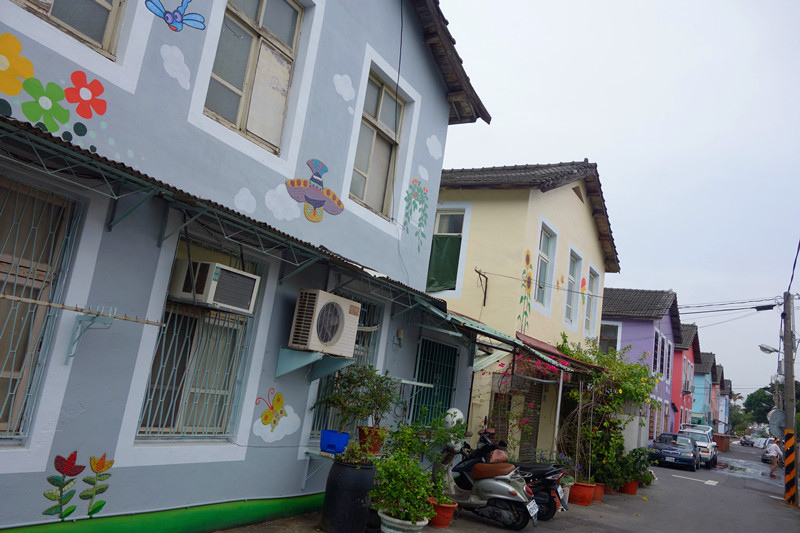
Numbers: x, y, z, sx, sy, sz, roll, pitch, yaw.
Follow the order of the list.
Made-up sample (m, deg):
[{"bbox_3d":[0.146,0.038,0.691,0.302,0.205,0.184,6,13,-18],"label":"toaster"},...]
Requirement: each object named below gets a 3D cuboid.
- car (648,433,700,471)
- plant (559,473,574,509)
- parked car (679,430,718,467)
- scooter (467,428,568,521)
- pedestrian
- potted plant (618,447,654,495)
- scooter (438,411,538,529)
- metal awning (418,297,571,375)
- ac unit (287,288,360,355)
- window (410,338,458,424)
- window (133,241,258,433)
[{"bbox_3d":[11.417,7.542,25.603,1.690,1.360,4.300,1,-13,31],"label":"car"},{"bbox_3d":[2.897,3.881,10.838,0.280,0.540,0.280,1,-13,31],"label":"plant"},{"bbox_3d":[13.766,8.533,29.374,1.680,1.460,4.300,1,-13,31],"label":"parked car"},{"bbox_3d":[1.690,3.170,9.584,1.820,1.150,0.700,1,-13,31],"label":"scooter"},{"bbox_3d":[17.347,8.909,28.724,0.580,1.640,0.500,1,-13,31],"label":"pedestrian"},{"bbox_3d":[5.312,4.627,14.058,0.720,1.000,0.720,1,-13,31],"label":"potted plant"},{"bbox_3d":[1.153,2.861,8.500,1.730,1.140,0.660,-3,-16,43],"label":"scooter"},{"bbox_3d":[1.924,1.435,11.720,0.950,0.400,6.100,1,-13,31],"label":"metal awning"},{"bbox_3d":[-0.796,0.636,6.851,0.280,0.610,0.800,1,-13,31],"label":"ac unit"},{"bbox_3d":[0.571,1.913,10.110,0.100,1.320,1.400,1,-13,31],"label":"window"},{"bbox_3d":[-1.883,0.722,6.019,0.130,1.780,1.220,1,-13,31],"label":"window"}]

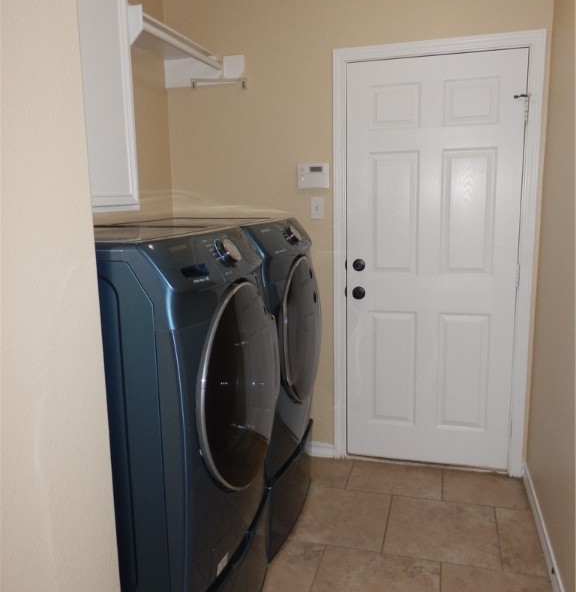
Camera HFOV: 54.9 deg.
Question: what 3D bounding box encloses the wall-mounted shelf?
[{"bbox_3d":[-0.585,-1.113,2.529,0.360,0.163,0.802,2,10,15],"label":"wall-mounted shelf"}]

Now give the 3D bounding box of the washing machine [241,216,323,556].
[{"bbox_3d":[-0.271,0.336,2.463,0.820,1.322,0.688,2,10,15],"label":"washing machine"}]

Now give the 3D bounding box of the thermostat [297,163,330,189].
[{"bbox_3d":[0.129,-0.612,2.824,0.160,0.131,0.030,2,10,15],"label":"thermostat"}]

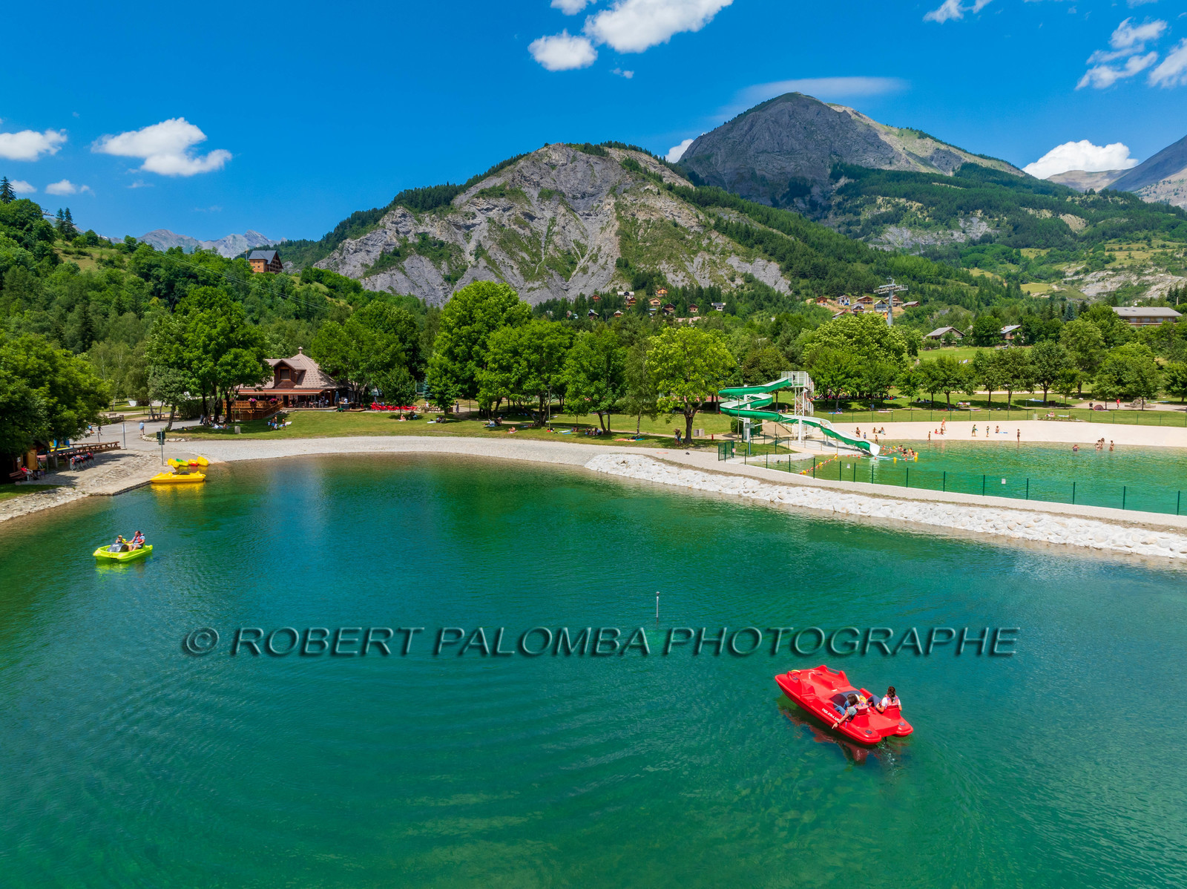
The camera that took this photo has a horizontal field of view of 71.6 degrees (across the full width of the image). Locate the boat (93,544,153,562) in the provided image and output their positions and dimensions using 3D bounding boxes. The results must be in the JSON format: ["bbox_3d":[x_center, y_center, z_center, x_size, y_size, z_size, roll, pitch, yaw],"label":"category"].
[{"bbox_3d":[-22.750,5.042,39.981,1.550,0.700,2.550,1,5,16],"label":"boat"}]

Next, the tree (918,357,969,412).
[{"bbox_3d":[58.360,-10.090,136.000,8.100,9.100,7.800,0,5,0],"label":"tree"}]

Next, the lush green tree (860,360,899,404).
[{"bbox_3d":[44.181,-9.457,126.699,6.000,7.195,5.800,0,5,0],"label":"lush green tree"}]

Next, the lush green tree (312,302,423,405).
[{"bbox_3d":[-34.252,-13.482,124.311,16.800,16.449,15.000,0,5,0],"label":"lush green tree"}]

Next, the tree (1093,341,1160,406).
[{"bbox_3d":[77.668,-9.898,119.591,9.840,9.680,9.650,0,5,0],"label":"tree"}]

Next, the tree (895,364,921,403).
[{"bbox_3d":[49.526,-9.021,129.000,4.360,6.860,4.360,0,5,0],"label":"tree"}]

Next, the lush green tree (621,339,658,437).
[{"bbox_3d":[5.517,-6.421,94.528,4.900,11.274,4.800,0,5,0],"label":"lush green tree"}]

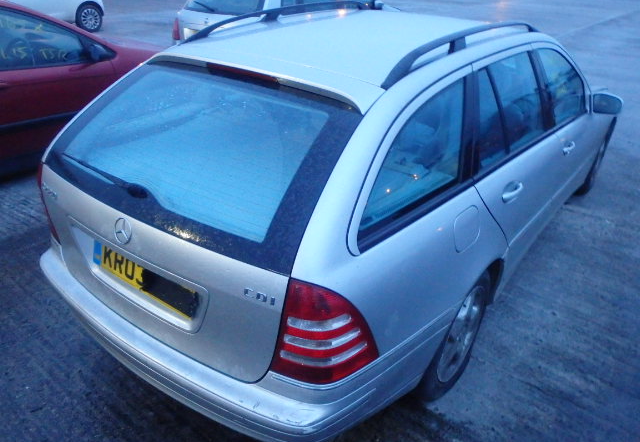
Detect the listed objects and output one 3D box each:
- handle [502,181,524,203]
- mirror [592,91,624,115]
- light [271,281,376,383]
[{"bbox_3d":[0.809,-0.118,2.157,0.042,0.036,0.200,21,33,30],"label":"handle"},{"bbox_3d":[1.842,-0.759,3.308,0.185,0.138,0.110,21,33,30],"label":"mirror"},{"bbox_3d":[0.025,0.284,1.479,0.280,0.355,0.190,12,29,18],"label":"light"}]

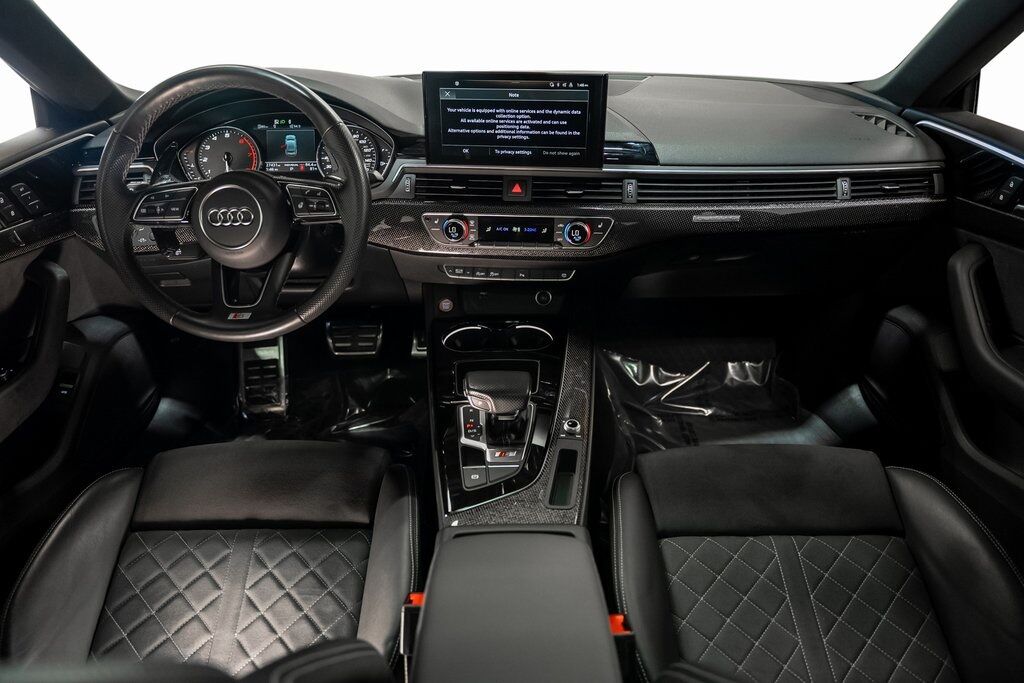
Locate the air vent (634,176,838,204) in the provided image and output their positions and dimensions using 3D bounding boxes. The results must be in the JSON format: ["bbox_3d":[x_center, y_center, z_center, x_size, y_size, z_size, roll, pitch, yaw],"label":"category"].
[{"bbox_3d":[0.357,-0.241,1.130,0.320,0.040,0.035,0,24,0],"label":"air vent"}]

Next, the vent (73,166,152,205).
[{"bbox_3d":[-0.635,-0.246,1.130,0.125,0.055,0.040,1,24,2],"label":"vent"}]

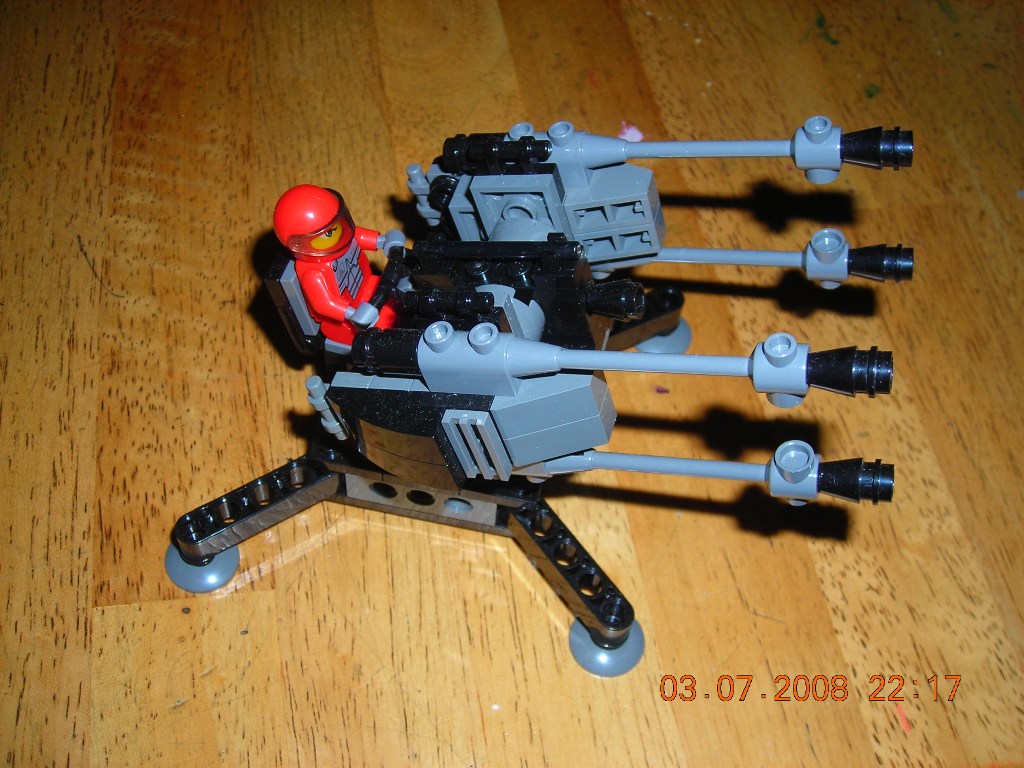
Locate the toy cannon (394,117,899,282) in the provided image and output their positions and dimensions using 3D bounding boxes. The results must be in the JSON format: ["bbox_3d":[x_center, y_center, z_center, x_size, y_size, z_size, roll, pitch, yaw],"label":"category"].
[{"bbox_3d":[0.027,-0.033,0.238,0.101,0.042,0.021,3,50,20],"label":"toy cannon"}]

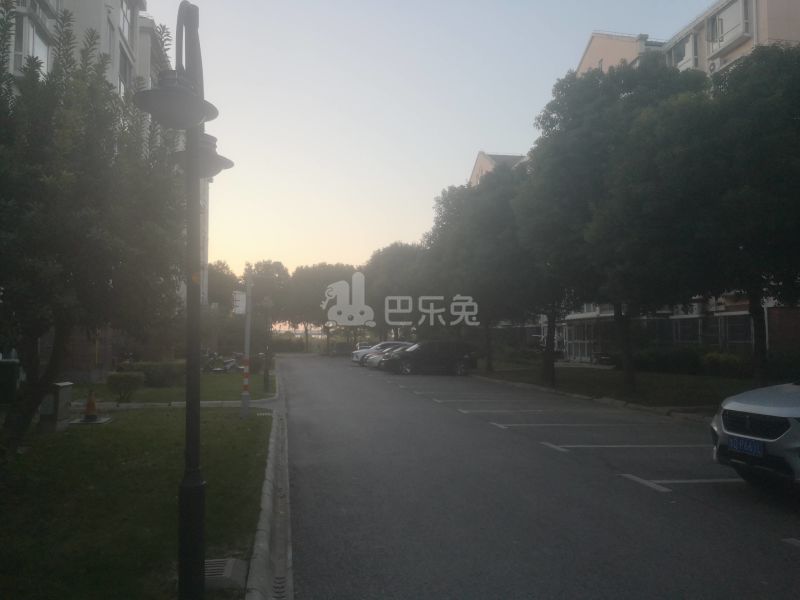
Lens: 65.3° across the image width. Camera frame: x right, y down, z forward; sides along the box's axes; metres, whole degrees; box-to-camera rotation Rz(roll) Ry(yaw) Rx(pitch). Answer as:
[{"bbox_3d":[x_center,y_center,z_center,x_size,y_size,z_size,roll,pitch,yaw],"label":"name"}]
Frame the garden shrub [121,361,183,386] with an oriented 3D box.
[{"bbox_3d":[-8.450,2.540,21.400,2.150,0.880,1.300,1,-4,-11],"label":"garden shrub"}]

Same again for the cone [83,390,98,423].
[{"bbox_3d":[-6.076,2.094,12.250,0.340,0.620,0.340,0,-4,11],"label":"cone"}]

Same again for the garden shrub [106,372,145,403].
[{"bbox_3d":[-7.000,2.230,15.900,0.920,0.760,0.920,0,-4,0],"label":"garden shrub"}]

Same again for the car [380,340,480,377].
[{"bbox_3d":[1.470,2.910,31.000,4.550,1.650,1.840,1,-4,-7],"label":"car"}]

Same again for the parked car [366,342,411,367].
[{"bbox_3d":[0.249,3.401,37.651,4.500,1.520,1.780,1,-4,-11],"label":"parked car"}]

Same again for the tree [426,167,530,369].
[{"bbox_3d":[4.390,-1.458,32.347,6.000,10.400,6.000,1,-4,-11],"label":"tree"}]

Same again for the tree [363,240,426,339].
[{"bbox_3d":[-0.069,-0.005,51.833,6.000,10.000,6.200,1,-4,-11],"label":"tree"}]

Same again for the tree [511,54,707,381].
[{"bbox_3d":[6.901,-2.333,20.353,5.800,10.600,6.000,1,-4,-11],"label":"tree"}]

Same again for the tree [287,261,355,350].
[{"bbox_3d":[-9.126,1.183,73.347,7.400,10.400,7.000,1,-4,-11],"label":"tree"}]

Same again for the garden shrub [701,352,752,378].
[{"bbox_3d":[13.750,2.760,26.300,1.400,1.080,1.900,1,-4,-11],"label":"garden shrub"}]

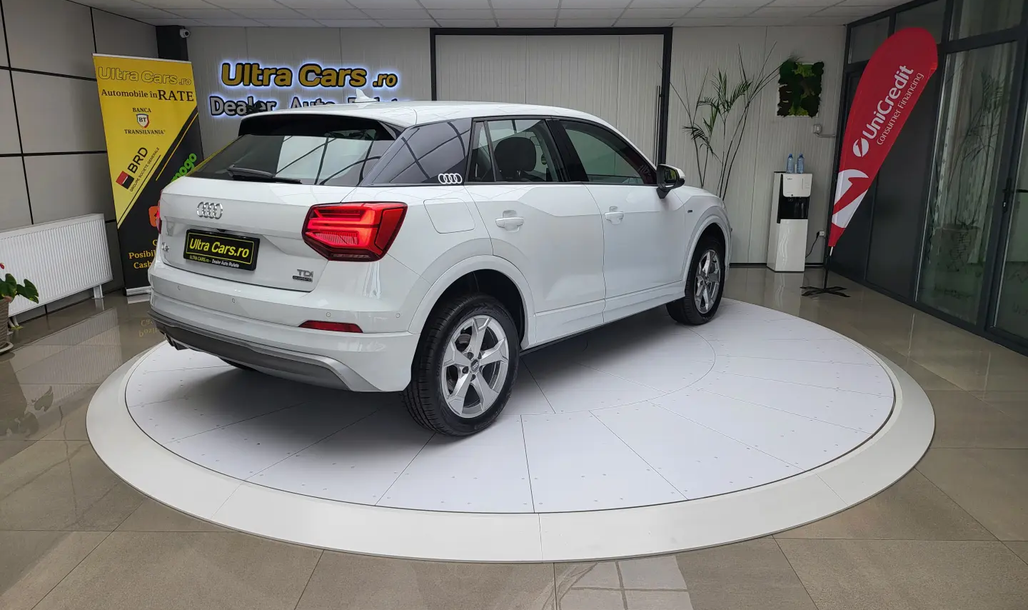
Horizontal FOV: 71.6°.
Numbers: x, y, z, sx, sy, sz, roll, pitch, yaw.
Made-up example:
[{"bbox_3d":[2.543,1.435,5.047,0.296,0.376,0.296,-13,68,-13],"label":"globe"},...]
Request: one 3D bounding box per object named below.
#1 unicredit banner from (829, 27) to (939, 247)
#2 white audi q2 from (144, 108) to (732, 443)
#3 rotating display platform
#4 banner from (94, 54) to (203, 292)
[{"bbox_3d":[3.231,-1.413,6.300,0.080,1.910,0.840,-7,15,-29],"label":"unicredit banner"},{"bbox_3d":[-0.037,-0.490,4.667,1.830,1.510,4.190,10,16,37],"label":"white audi q2"},{"bbox_3d":[-0.016,0.278,4.876,5.037,0.088,5.037,0,13,0],"label":"rotating display platform"},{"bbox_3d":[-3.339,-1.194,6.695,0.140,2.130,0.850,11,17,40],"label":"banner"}]

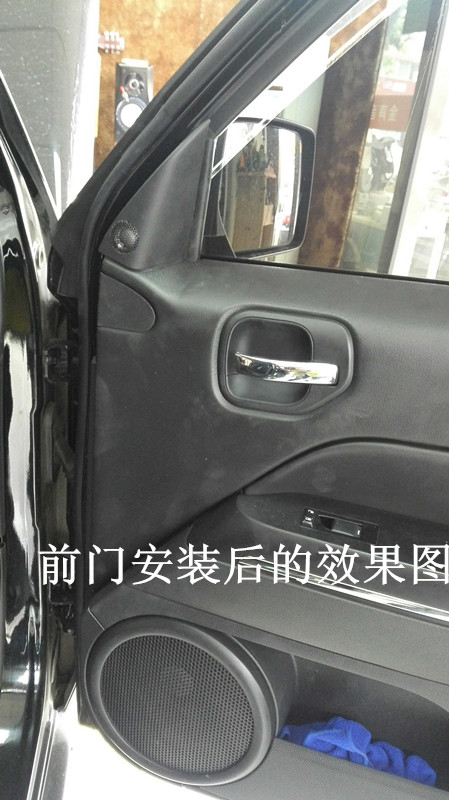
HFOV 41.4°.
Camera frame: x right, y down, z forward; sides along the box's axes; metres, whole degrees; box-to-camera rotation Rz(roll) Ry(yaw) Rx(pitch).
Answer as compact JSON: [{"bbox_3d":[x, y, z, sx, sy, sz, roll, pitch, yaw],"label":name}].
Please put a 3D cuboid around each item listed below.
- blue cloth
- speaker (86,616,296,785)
[{"bbox_3d":[0.156,0.437,0.723,0.185,0.060,0.070,13,24,15],"label":"blue cloth"},{"bbox_3d":[-0.050,0.345,0.715,0.240,0.238,0.055,13,20,15],"label":"speaker"}]

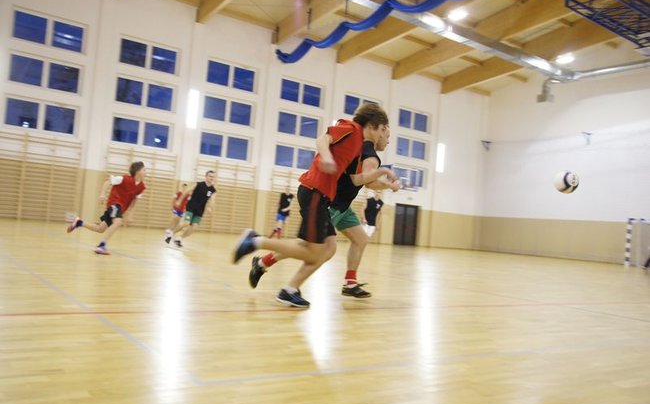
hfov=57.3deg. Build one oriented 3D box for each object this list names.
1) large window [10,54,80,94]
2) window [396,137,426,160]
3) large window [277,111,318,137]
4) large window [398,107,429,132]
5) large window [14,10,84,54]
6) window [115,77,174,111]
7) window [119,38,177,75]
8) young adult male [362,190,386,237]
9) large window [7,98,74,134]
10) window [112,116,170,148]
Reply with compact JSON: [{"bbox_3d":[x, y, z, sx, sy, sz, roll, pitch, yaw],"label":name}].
[{"bbox_3d":[-10.067,-4.593,21.405,2.296,0.965,0.150,6,-3,-36],"label":"large window"},{"bbox_3d":[4.593,-2.868,31.672,2.250,0.970,0.140,6,-3,-36],"label":"window"},{"bbox_3d":[-1.233,-3.593,27.938,2.296,0.965,0.150,6,-3,-36],"label":"large window"},{"bbox_3d":[4.721,-4.366,31.728,2.250,0.970,0.140,6,-3,-36],"label":"large window"},{"bbox_3d":[-9.940,-6.119,21.467,2.296,0.965,0.150,6,-3,-36],"label":"large window"},{"bbox_3d":[-7.123,-4.259,23.582,2.296,0.965,0.150,6,-3,-36],"label":"window"},{"bbox_3d":[-6.996,-5.786,23.644,2.296,0.965,0.150,6,-3,-36],"label":"window"},{"bbox_3d":[1.101,0.496,14.400,0.580,1.740,0.500,6,-2,-25],"label":"young adult male"},{"bbox_3d":[-10.026,-3.009,21.020,2.250,0.970,0.140,6,-3,-36],"label":"large window"},{"bbox_3d":[-7.128,-2.681,23.140,2.250,0.970,0.140,6,-3,-36],"label":"window"}]

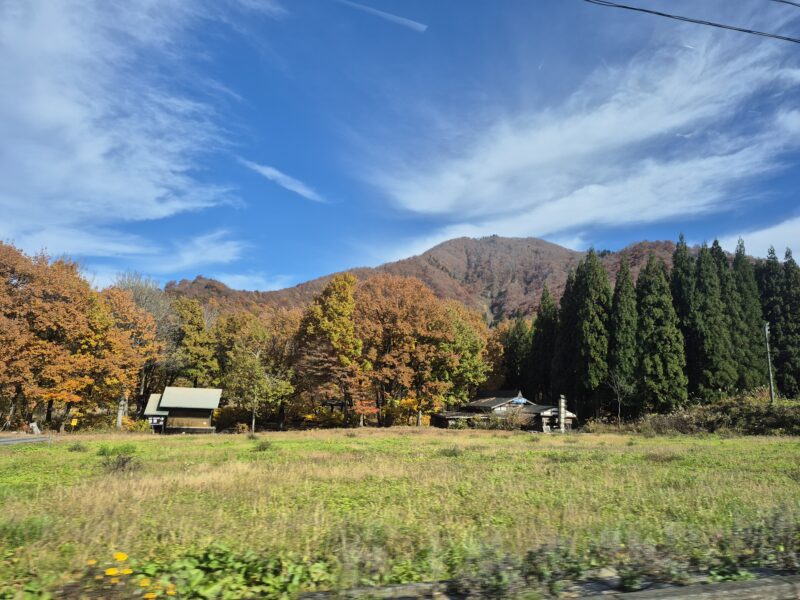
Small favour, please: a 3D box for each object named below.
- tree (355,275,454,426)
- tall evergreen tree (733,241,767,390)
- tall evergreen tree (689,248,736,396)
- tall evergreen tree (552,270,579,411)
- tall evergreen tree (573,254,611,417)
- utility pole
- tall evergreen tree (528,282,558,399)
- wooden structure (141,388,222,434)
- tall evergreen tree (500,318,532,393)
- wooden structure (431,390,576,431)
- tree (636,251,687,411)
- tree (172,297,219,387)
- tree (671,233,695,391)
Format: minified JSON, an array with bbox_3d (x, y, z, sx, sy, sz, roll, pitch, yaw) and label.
[{"bbox_3d":[0.832,6.457,69.420,12.794,19.915,11.515,0,-8,1],"label":"tree"},{"bbox_3d":[56.026,2.709,85.853,6.006,25.981,6.006,-5,-10,33],"label":"tall evergreen tree"},{"bbox_3d":[46.448,3.272,79.696,6.310,23.785,6.310,-5,-9,30],"label":"tall evergreen tree"},{"bbox_3d":[24.467,6.275,74.271,5.200,21.420,5.200,-3,-12,18],"label":"tall evergreen tree"},{"bbox_3d":[26.144,4.428,70.803,5.800,23.440,5.800,-3,-12,20],"label":"tall evergreen tree"},{"bbox_3d":[43.511,7.407,62.681,0.400,9.547,0.400,-6,-10,34],"label":"utility pole"},{"bbox_3d":[22.137,7.796,80.007,5.200,20.760,5.200,-2,-11,15],"label":"tall evergreen tree"},{"bbox_3d":[-19.291,9.769,47.396,6.200,4.150,4.000,3,-11,-11],"label":"wooden structure"},{"bbox_3d":[18.786,11.174,85.426,5.300,16.600,5.300,-2,-11,12],"label":"tall evergreen tree"},{"bbox_3d":[13.437,14.345,69.000,16.500,5.000,9.000,3,-9,-18],"label":"wooden structure"},{"bbox_3d":[31.695,4.342,65.076,6.600,20.540,6.600,-4,-12,26],"label":"tree"},{"bbox_3d":[-27.974,8.187,73.251,6.231,17.535,6.231,3,-9,-21],"label":"tree"},{"bbox_3d":[38.222,3.142,69.909,5.200,24.540,5.200,-5,-13,28],"label":"tree"}]

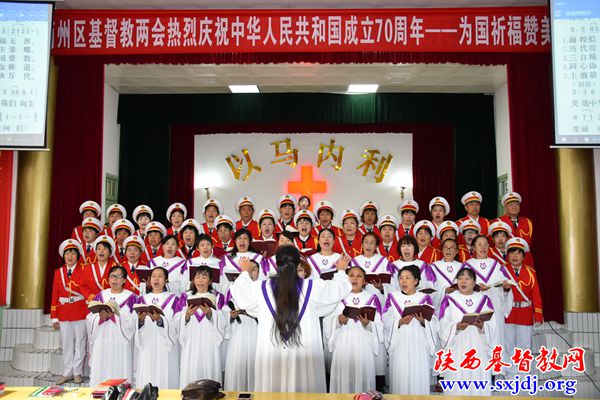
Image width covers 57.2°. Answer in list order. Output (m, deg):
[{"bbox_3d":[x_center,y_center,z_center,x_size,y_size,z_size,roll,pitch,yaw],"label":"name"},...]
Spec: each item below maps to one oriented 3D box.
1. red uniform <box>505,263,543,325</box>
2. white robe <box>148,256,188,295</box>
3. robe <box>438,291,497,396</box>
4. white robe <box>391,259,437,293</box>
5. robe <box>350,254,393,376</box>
[{"bbox_3d":[2.486,1.055,6.170,0.490,0.680,0.270,-1,-5,12],"label":"red uniform"},{"bbox_3d":[-1.327,1.182,5.538,0.430,1.220,0.360,0,-5,-3],"label":"white robe"},{"bbox_3d":[1.521,1.426,4.995,0.530,1.170,0.380,0,-5,3],"label":"robe"},{"bbox_3d":[1.145,1.198,5.497,0.460,1.220,0.360,-1,-5,9],"label":"white robe"},{"bbox_3d":[0.727,1.167,5.539,0.440,1.230,0.360,-1,-5,7],"label":"robe"}]

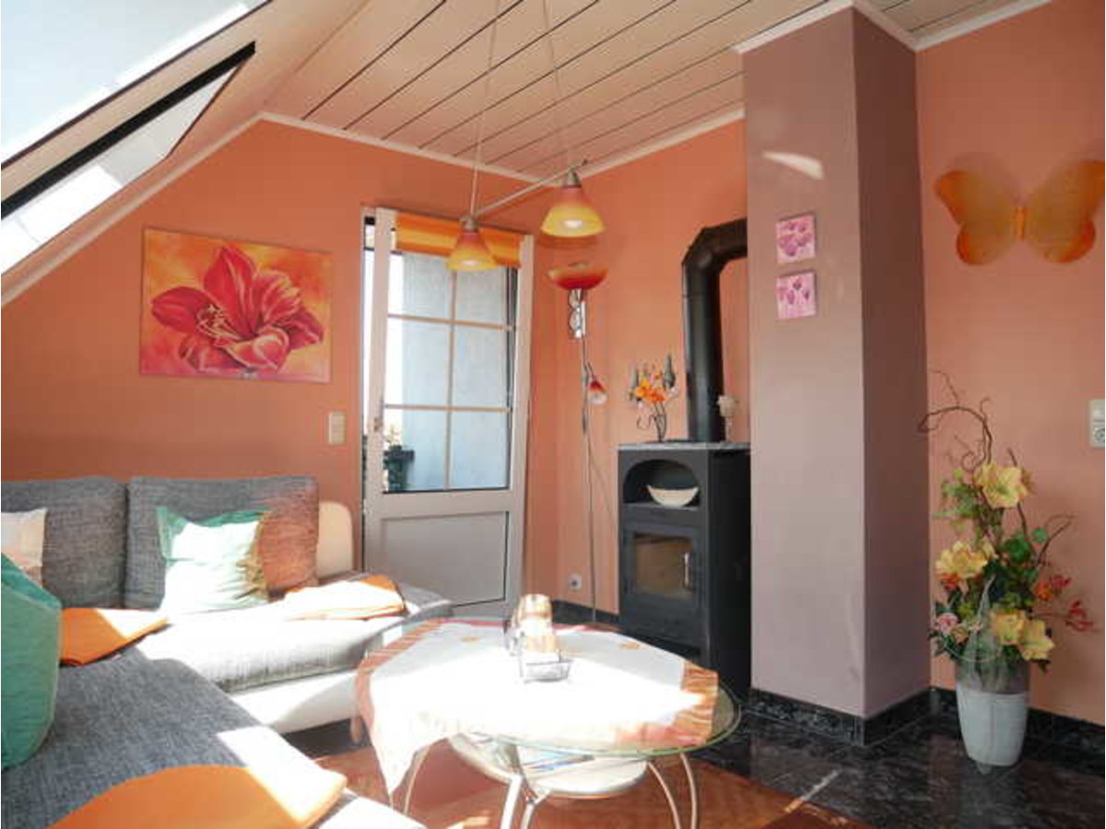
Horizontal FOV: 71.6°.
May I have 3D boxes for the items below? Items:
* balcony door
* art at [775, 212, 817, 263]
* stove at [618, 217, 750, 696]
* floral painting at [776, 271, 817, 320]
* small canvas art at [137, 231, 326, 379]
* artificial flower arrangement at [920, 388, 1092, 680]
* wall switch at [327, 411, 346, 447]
[{"bbox_3d":[-0.518,0.069,3.911,0.970,2.090,0.090,0,2,-41],"label":"balcony door"},{"bbox_3d":[0.867,-0.629,2.748,0.020,0.155,0.150,0,-1,-41],"label":"art"},{"bbox_3d":[0.638,0.152,3.264,0.430,1.935,0.570,0,-1,-41],"label":"stove"},{"bbox_3d":[0.869,-0.427,2.744,0.020,0.155,0.150,0,-1,-41],"label":"floral painting"},{"bbox_3d":[-1.322,-0.446,3.276,0.785,0.590,0.025,0,-1,-41],"label":"small canvas art"},{"bbox_3d":[1.412,0.384,2.434,0.370,0.930,0.460,0,-1,-41],"label":"artificial flower arrangement"},{"bbox_3d":[-1.000,0.064,3.547,0.081,0.150,0.015,0,-1,-41],"label":"wall switch"}]

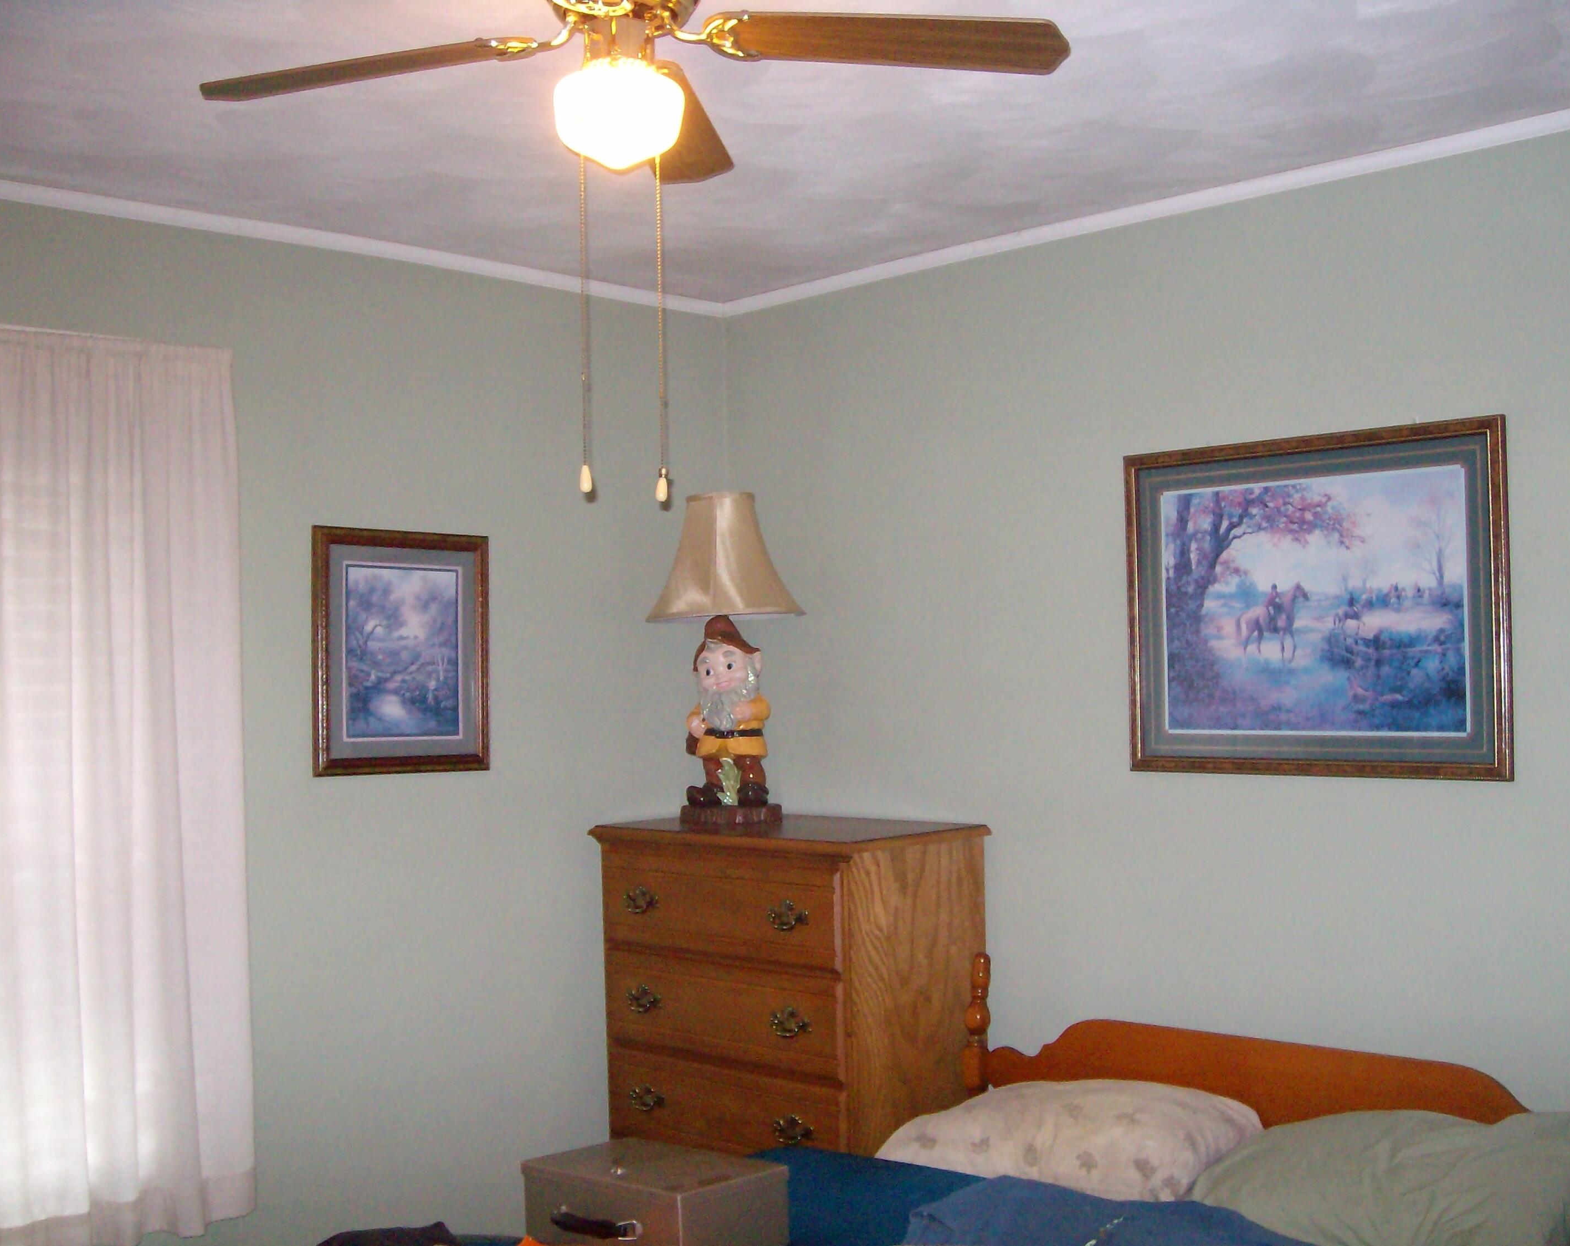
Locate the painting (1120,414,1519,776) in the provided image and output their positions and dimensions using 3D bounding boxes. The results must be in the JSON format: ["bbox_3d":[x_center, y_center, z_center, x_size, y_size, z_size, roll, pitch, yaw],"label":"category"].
[{"bbox_3d":[1.022,-0.037,3.263,0.810,0.650,0.032,-3,-2,44],"label":"painting"}]

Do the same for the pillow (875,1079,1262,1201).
[{"bbox_3d":[0.534,1.007,3.281,0.670,0.200,0.440,-3,-2,44],"label":"pillow"}]

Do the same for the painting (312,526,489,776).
[{"bbox_3d":[-0.838,0.064,3.675,0.030,0.530,0.447,-3,-2,44],"label":"painting"}]

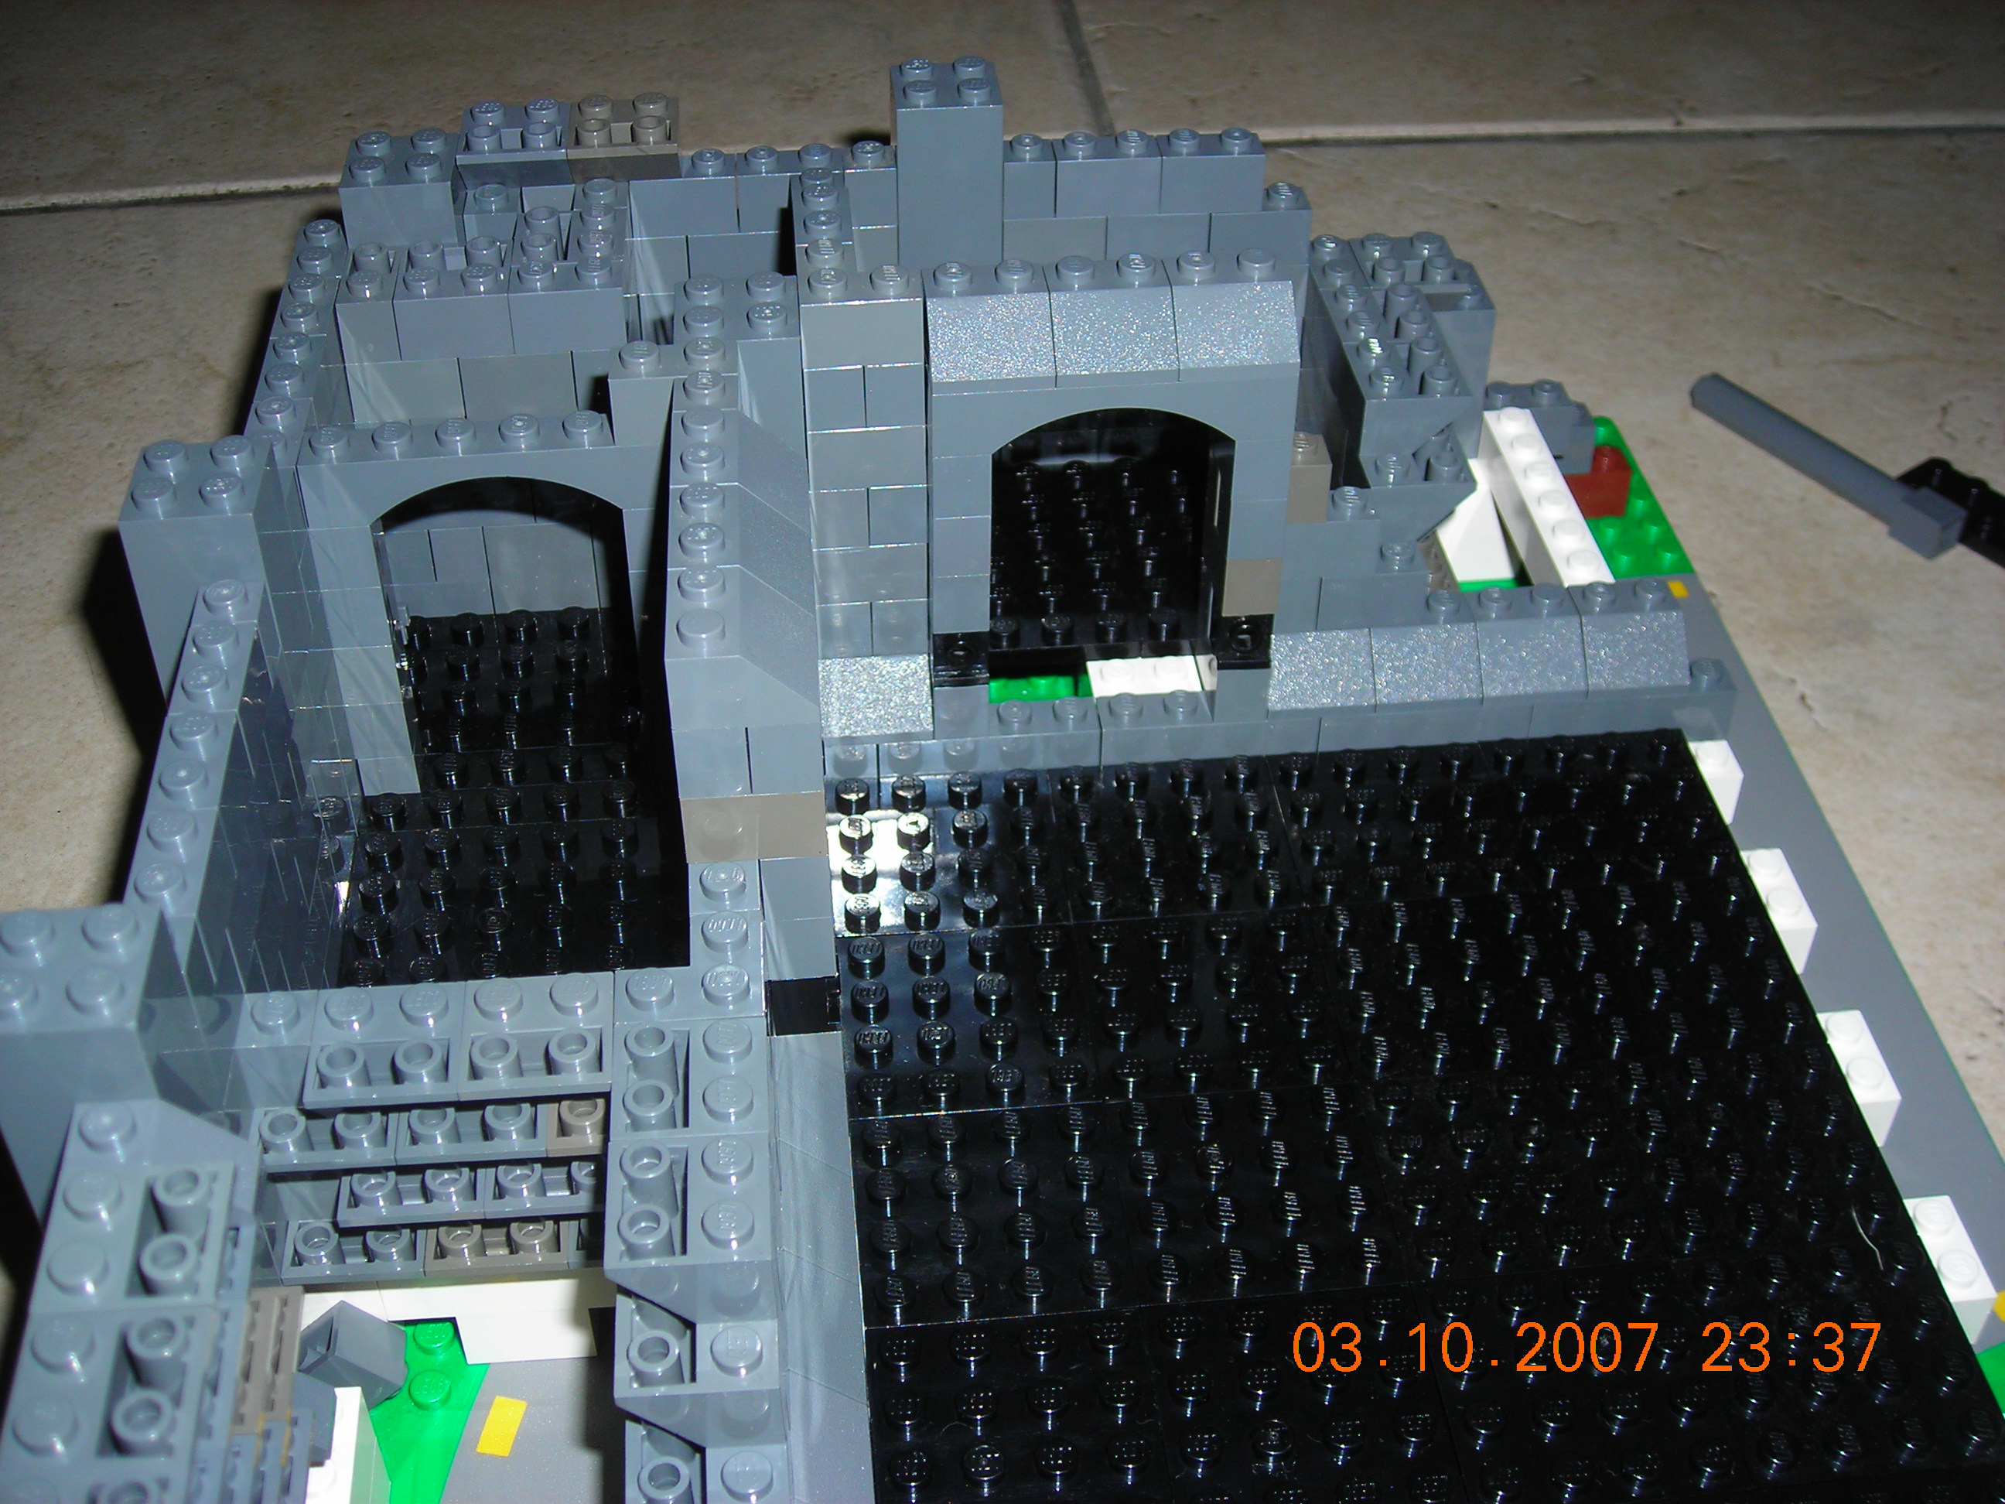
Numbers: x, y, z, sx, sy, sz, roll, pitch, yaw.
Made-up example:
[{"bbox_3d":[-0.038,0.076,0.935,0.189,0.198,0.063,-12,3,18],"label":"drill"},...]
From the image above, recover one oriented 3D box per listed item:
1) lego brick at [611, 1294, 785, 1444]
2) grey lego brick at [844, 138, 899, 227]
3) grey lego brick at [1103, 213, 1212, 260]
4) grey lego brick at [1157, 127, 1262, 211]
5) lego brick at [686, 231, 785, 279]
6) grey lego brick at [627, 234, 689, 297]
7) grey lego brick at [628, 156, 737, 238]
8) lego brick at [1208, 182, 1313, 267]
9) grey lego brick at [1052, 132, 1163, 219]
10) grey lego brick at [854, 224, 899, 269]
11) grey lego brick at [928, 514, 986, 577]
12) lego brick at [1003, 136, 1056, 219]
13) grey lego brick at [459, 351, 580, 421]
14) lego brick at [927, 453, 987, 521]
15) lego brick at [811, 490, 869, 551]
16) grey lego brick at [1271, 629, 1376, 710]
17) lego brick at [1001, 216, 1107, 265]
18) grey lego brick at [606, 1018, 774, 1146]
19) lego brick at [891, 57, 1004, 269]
[{"bbox_3d":[-0.029,0.061,0.230,0.016,0.011,0.008,-4,41,-4],"label":"lego brick"},{"bbox_3d":[-0.020,-0.086,0.357,0.008,0.011,0.008,-4,41,-4],"label":"grey lego brick"},{"bbox_3d":[0.024,-0.081,0.367,0.016,0.011,0.008,-3,40,-5],"label":"grey lego brick"},{"bbox_3d":[0.032,-0.088,0.361,0.016,0.011,0.008,-3,40,-5],"label":"grey lego brick"},{"bbox_3d":[-0.039,-0.077,0.361,0.016,0.011,0.008,-3,40,-5],"label":"lego brick"},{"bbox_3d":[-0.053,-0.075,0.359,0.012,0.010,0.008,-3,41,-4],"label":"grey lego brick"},{"bbox_3d":[-0.047,-0.083,0.352,0.016,0.011,0.008,-4,41,-4],"label":"grey lego brick"},{"bbox_3d":[0.039,-0.082,0.367,0.016,0.011,0.008,-4,41,-4],"label":"lego brick"},{"bbox_3d":[0.016,-0.087,0.360,0.016,0.011,0.008,-3,40,-5],"label":"grey lego brick"},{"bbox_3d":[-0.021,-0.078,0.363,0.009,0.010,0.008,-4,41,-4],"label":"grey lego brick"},{"bbox_3d":[-0.006,-0.030,0.321,0.008,0.010,0.008,-4,41,-4],"label":"grey lego brick"},{"bbox_3d":[0.004,-0.087,0.357,0.008,0.011,0.008,-4,41,-4],"label":"lego brick"},{"bbox_3d":[-0.068,-0.054,0.334,0.016,0.010,0.008,-4,41,-4],"label":"grey lego brick"},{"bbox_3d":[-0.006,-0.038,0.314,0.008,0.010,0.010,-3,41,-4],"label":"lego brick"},{"bbox_3d":[-0.022,-0.035,0.326,0.008,0.010,0.008,-4,41,-4],"label":"lego brick"},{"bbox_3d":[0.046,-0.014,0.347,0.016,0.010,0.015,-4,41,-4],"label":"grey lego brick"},{"bbox_3d":[0.008,-0.080,0.365,0.016,0.011,0.008,-3,40,-5],"label":"lego brick"},{"bbox_3d":[-0.031,0.036,0.242,0.016,0.011,0.016,-3,40,-5],"label":"grey lego brick"},{"bbox_3d":[-0.008,-0.088,0.359,0.016,0.030,0.016,-3,41,-4],"label":"lego brick"}]

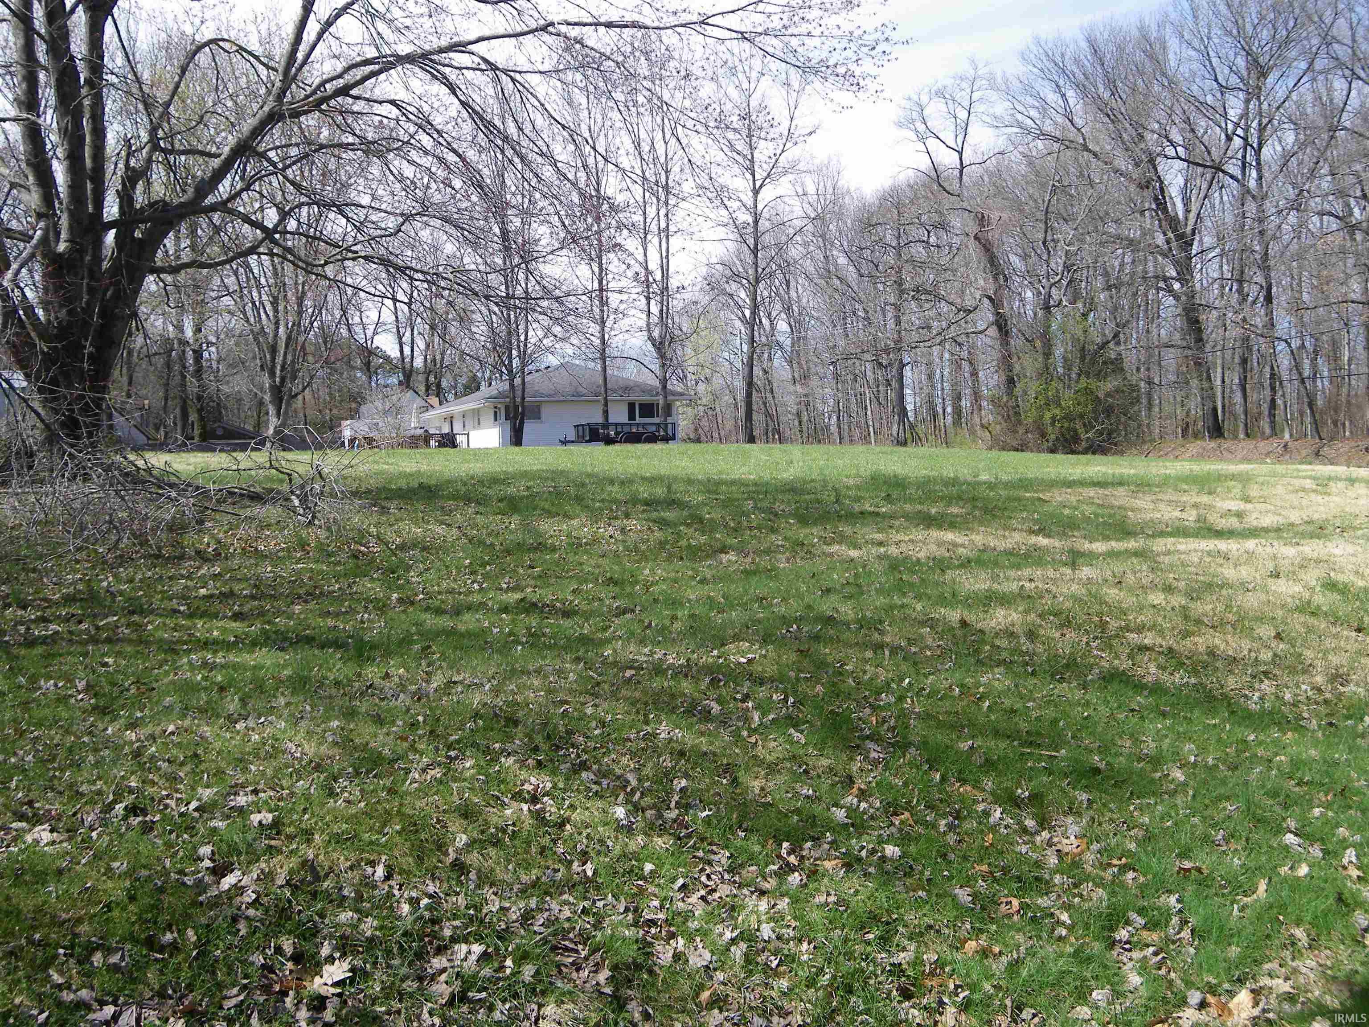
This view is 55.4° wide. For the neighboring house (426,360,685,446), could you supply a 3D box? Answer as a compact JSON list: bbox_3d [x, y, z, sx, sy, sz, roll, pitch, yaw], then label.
[{"bbox_3d":[-8.057,-5.601,72.909,10.244,4.750,23.810,-2,3,-18],"label":"neighboring house"}]

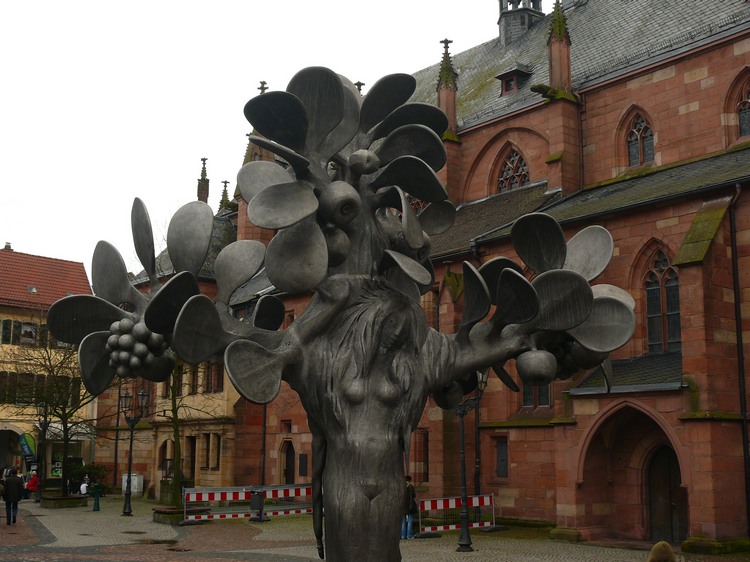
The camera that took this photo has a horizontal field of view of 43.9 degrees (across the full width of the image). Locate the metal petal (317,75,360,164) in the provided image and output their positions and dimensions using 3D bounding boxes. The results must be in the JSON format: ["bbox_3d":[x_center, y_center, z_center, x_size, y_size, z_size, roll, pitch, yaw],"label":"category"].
[{"bbox_3d":[-0.247,-1.043,5.975,0.320,0.530,0.090,6,0,17],"label":"metal petal"}]

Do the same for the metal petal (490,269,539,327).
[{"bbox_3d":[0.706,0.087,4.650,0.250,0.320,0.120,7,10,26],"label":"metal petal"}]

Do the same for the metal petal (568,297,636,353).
[{"bbox_3d":[1.347,0.265,5.539,0.430,0.340,0.090,-5,6,-6],"label":"metal petal"}]

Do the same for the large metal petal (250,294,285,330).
[{"bbox_3d":[-0.571,0.189,4.950,0.220,0.270,0.100,10,-7,-34],"label":"large metal petal"}]

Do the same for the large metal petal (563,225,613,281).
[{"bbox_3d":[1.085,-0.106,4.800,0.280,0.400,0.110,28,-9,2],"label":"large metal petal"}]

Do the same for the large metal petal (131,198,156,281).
[{"bbox_3d":[-1.296,-0.230,5.224,0.050,0.450,0.220,-9,-6,-19],"label":"large metal petal"}]

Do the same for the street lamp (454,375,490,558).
[{"bbox_3d":[2.253,4.399,23.612,0.420,4.650,1.100,9,-13,-39],"label":"street lamp"}]

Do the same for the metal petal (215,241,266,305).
[{"bbox_3d":[-0.693,-0.044,4.800,0.270,0.360,0.110,24,-9,-1],"label":"metal petal"}]

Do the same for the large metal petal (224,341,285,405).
[{"bbox_3d":[-0.594,0.447,4.550,0.280,0.320,0.120,-1,-6,12],"label":"large metal petal"}]

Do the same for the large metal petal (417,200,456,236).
[{"bbox_3d":[0.388,-0.414,6.067,0.300,0.260,0.080,-26,11,-12],"label":"large metal petal"}]

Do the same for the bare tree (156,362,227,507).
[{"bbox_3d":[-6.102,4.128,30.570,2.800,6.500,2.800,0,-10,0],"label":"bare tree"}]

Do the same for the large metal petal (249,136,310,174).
[{"bbox_3d":[-0.587,-0.784,5.726,0.400,0.090,0.330,24,3,-9],"label":"large metal petal"}]

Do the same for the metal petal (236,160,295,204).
[{"bbox_3d":[-0.604,-0.547,5.282,0.380,0.270,0.070,9,-30,9],"label":"metal petal"}]

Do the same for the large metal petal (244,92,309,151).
[{"bbox_3d":[-0.610,-0.978,5.710,0.450,0.090,0.340,37,-56,-17],"label":"large metal petal"}]

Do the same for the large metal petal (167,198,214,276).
[{"bbox_3d":[-0.956,-0.198,4.800,0.250,0.410,0.110,8,-6,7],"label":"large metal petal"}]

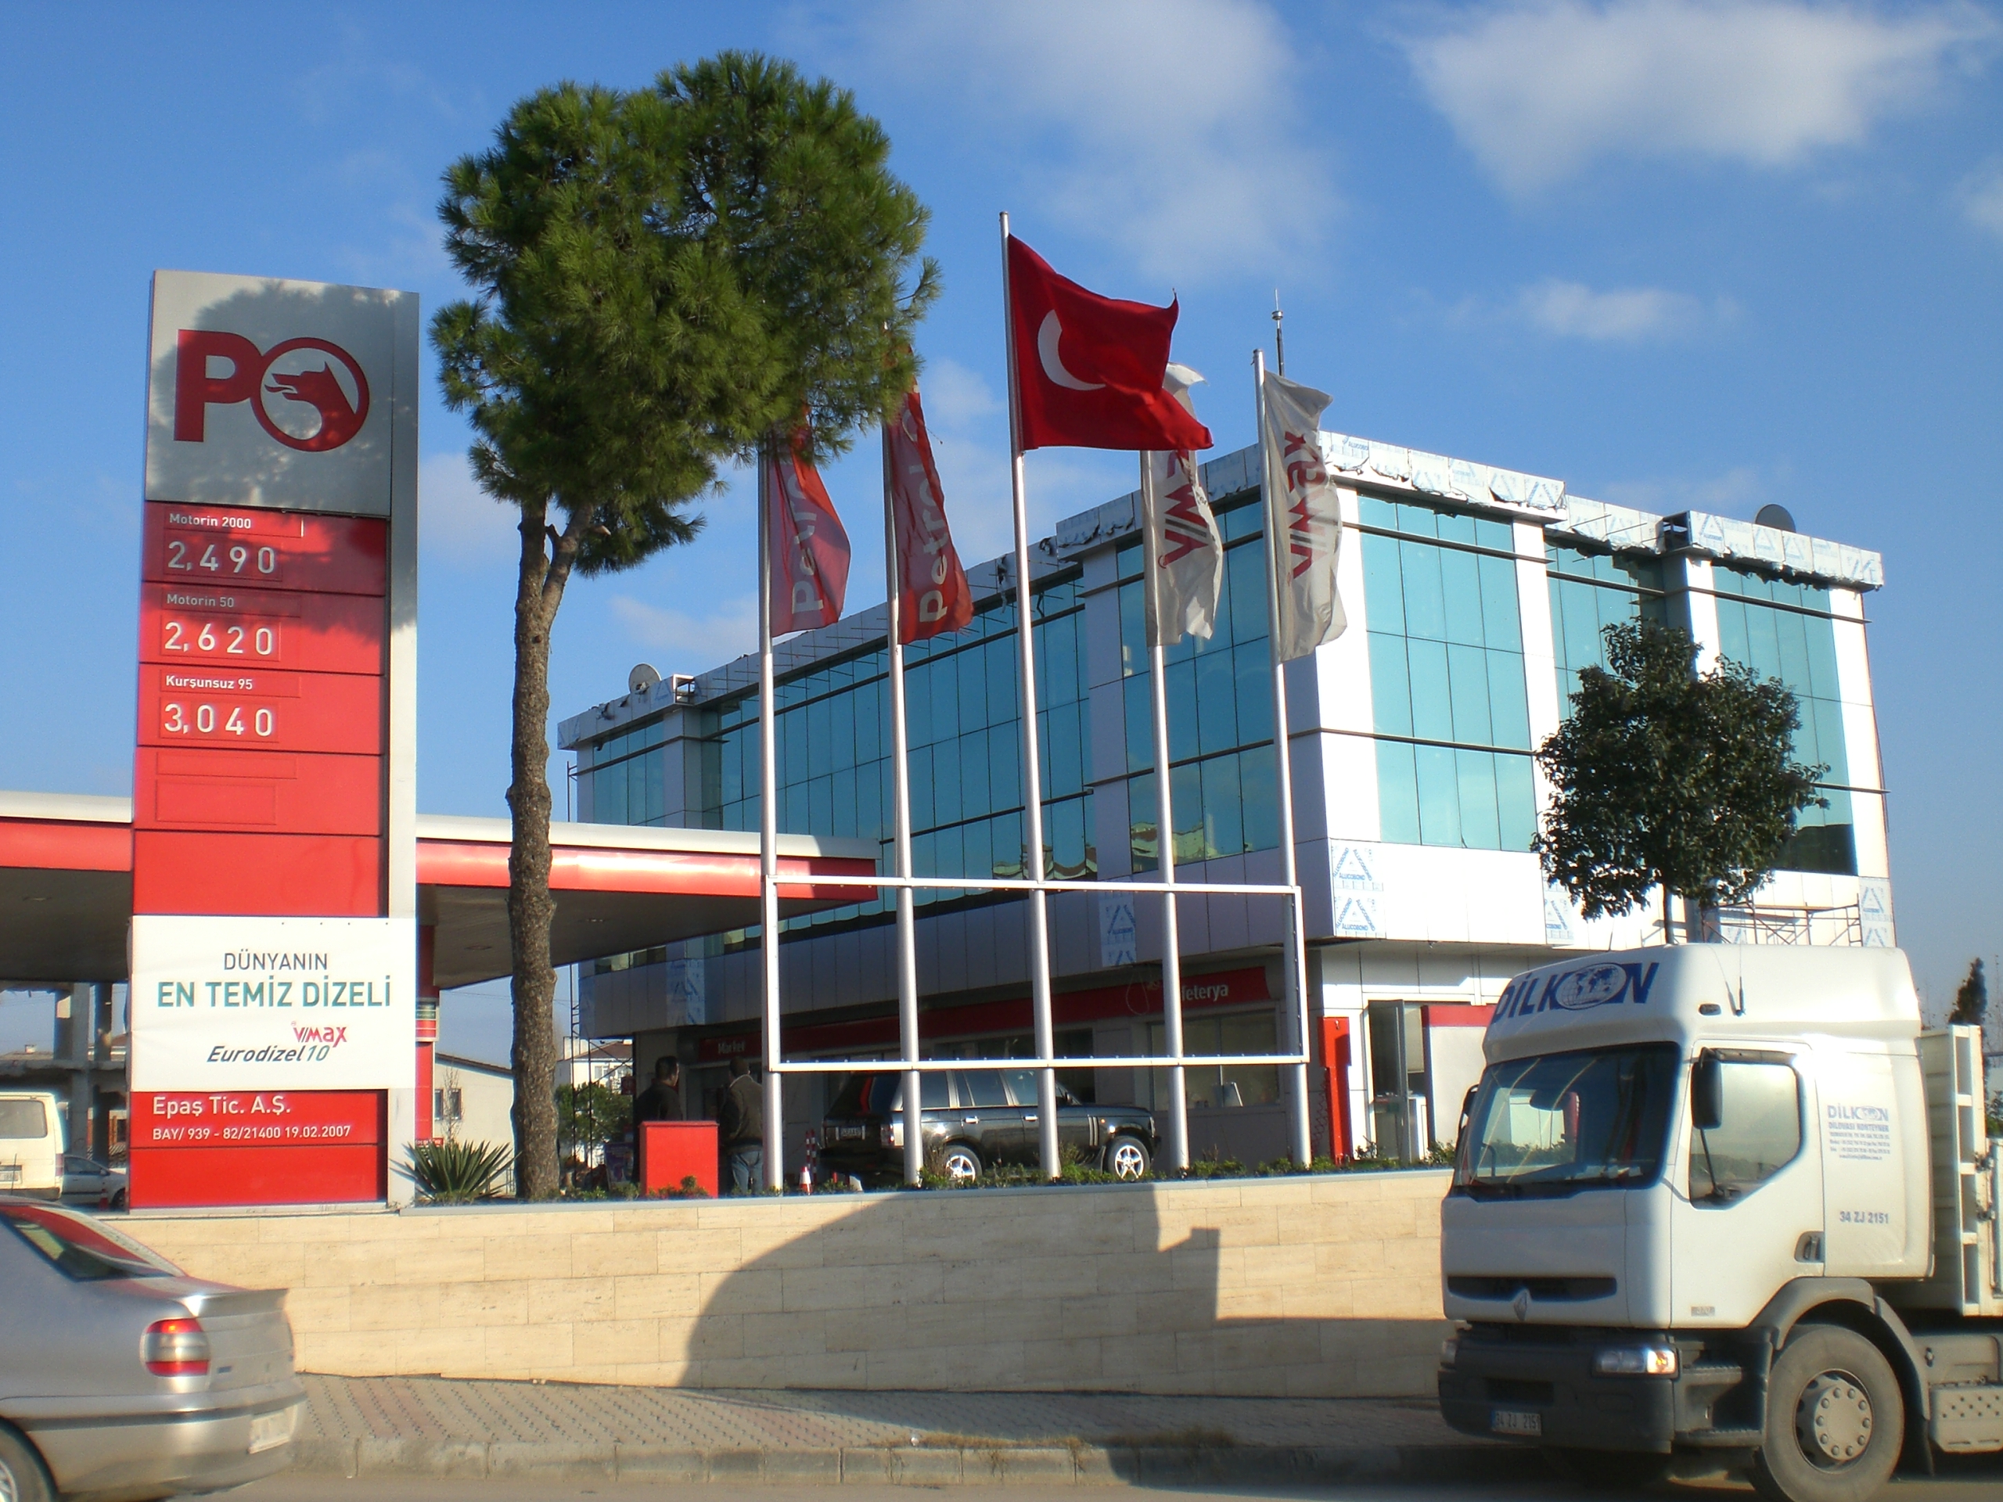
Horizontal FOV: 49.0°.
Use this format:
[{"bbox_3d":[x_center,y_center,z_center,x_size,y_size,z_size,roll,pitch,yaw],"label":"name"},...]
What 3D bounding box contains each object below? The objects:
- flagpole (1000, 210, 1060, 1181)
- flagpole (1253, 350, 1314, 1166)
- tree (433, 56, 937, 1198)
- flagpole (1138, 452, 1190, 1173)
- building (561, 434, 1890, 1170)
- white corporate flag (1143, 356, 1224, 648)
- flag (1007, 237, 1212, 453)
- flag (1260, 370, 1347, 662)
[{"bbox_3d":[0.213,-0.582,18.139,0.125,8.186,0.125,1,-10,-17],"label":"flagpole"},{"bbox_3d":[2.394,-0.013,18.799,0.125,7.150,0.125,1,-10,-17],"label":"flagpole"},{"bbox_3d":[-2.397,-1.054,16.855,3.900,8.850,3.800,1,-10,-17],"label":"tree"},{"bbox_3d":[1.322,-0.043,18.424,0.125,7.150,0.125,1,-10,-17],"label":"flagpole"},{"bbox_3d":[2.994,3.332,46.992,15.000,11.100,27.200,5,-12,-35],"label":"building"},{"bbox_3d":[1.526,-2.129,18.568,0.800,2.558,0.350,-10,-13,39],"label":"white corporate flag"},{"bbox_3d":[0.852,-3.249,17.997,1.850,1.973,0.500,-10,-13,39],"label":"flag"},{"bbox_3d":[2.594,-2.035,18.932,0.800,2.549,0.350,-10,-13,39],"label":"flag"}]

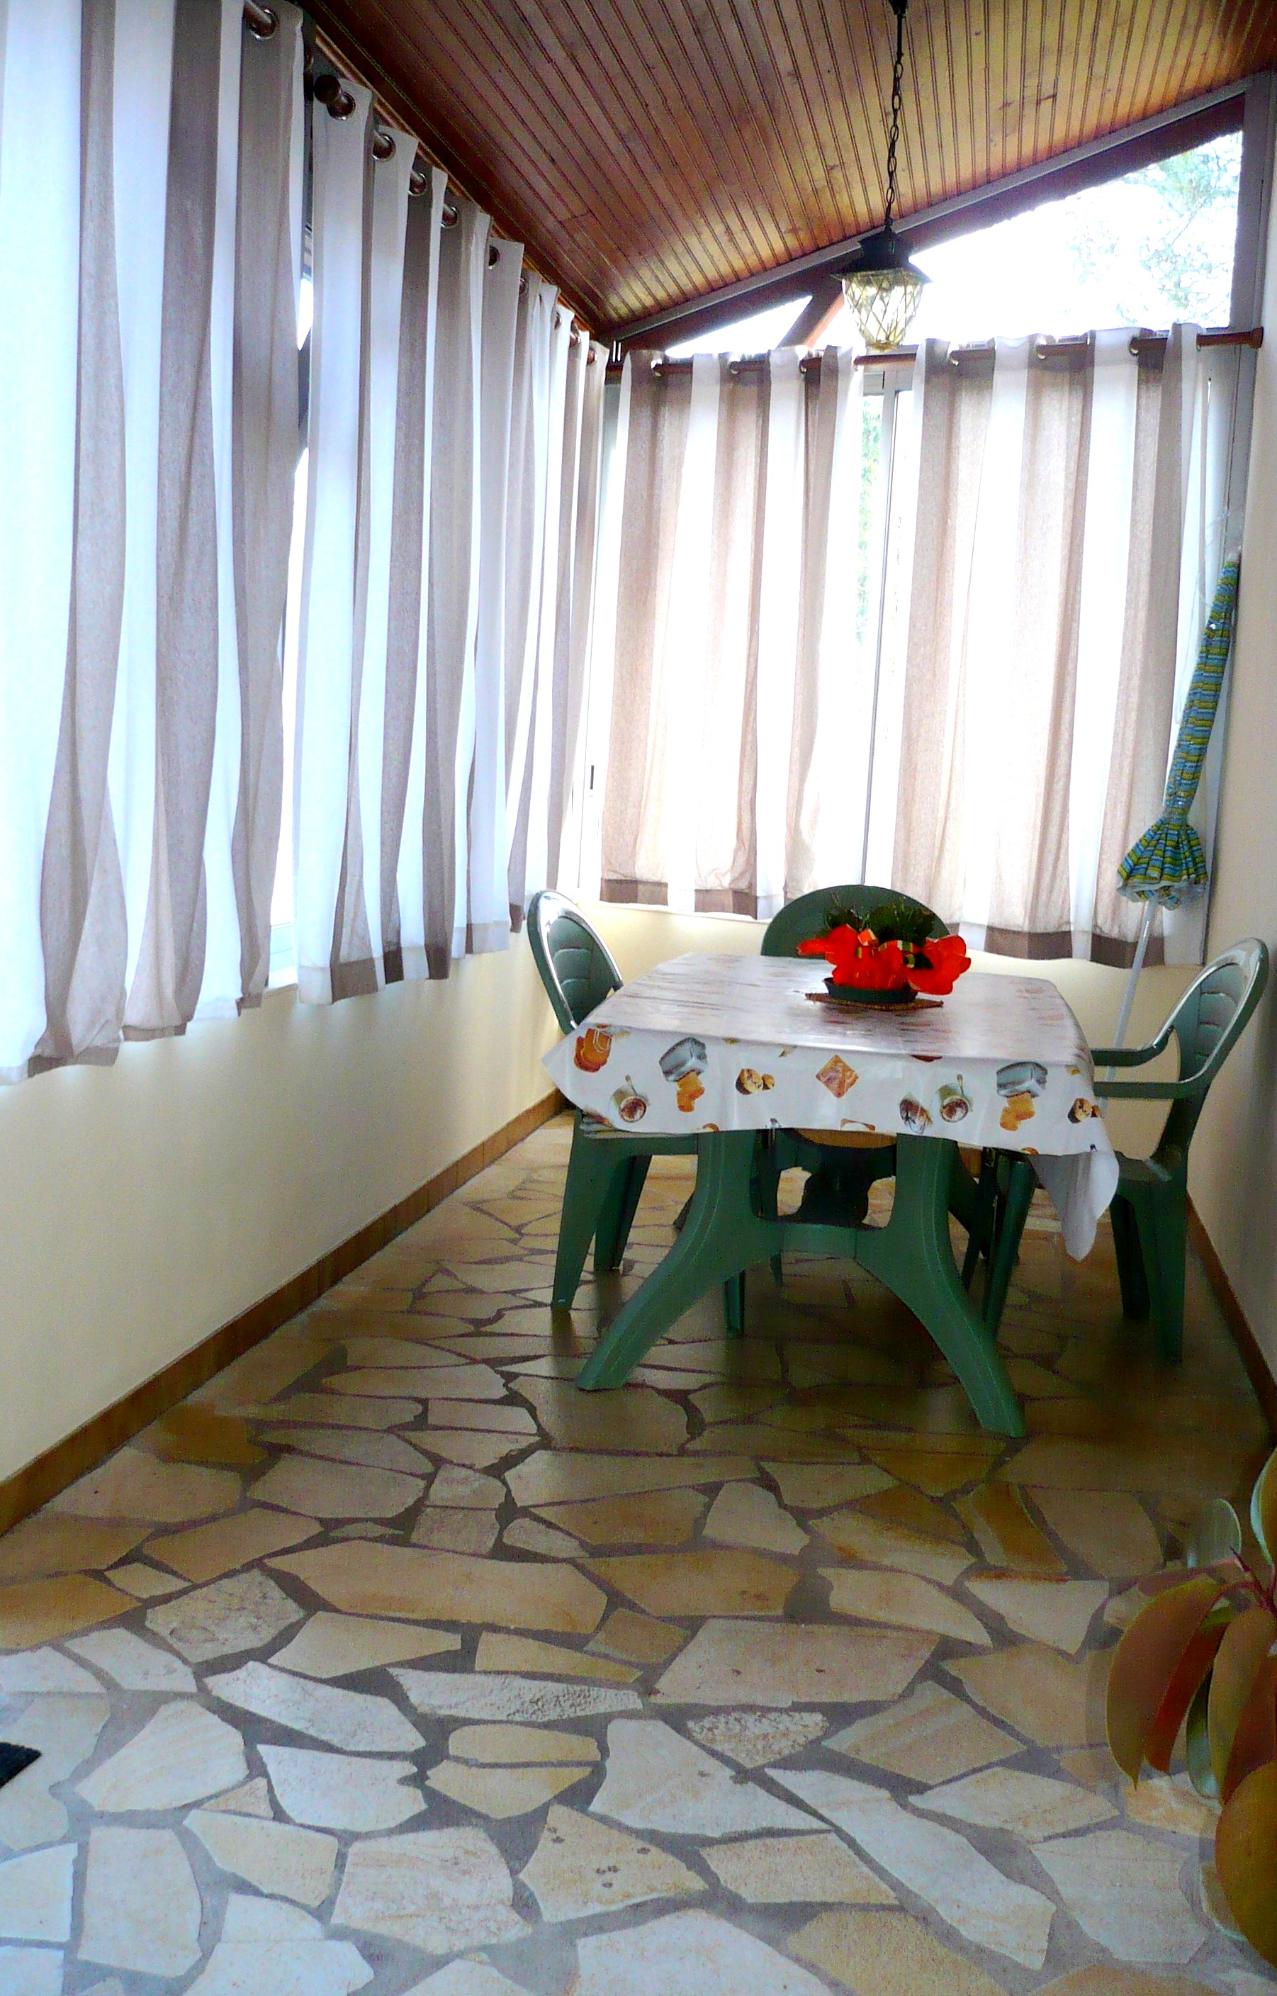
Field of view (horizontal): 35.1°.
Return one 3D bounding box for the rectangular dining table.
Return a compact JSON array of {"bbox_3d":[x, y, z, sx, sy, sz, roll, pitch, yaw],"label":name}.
[{"bbox_3d":[0.458,0.361,4.555,0.980,0.725,1.720,4,7,10],"label":"rectangular dining table"}]

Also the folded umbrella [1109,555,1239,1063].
[{"bbox_3d":[1.415,-0.274,5.556,0.260,1.873,0.260,13,11,9],"label":"folded umbrella"}]

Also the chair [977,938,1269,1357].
[{"bbox_3d":[1.067,0.306,4.478,0.590,0.910,0.560,4,7,9],"label":"chair"}]

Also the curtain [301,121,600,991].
[{"bbox_3d":[-0.395,-0.970,5.089,0.170,1.793,2.660,4,7,10],"label":"curtain"}]

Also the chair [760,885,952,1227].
[{"bbox_3d":[0.543,0.168,5.448,0.560,0.910,0.600,4,7,10],"label":"chair"}]

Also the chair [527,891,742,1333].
[{"bbox_3d":[0.018,0.237,4.633,0.600,0.910,0.560,4,7,13],"label":"chair"}]

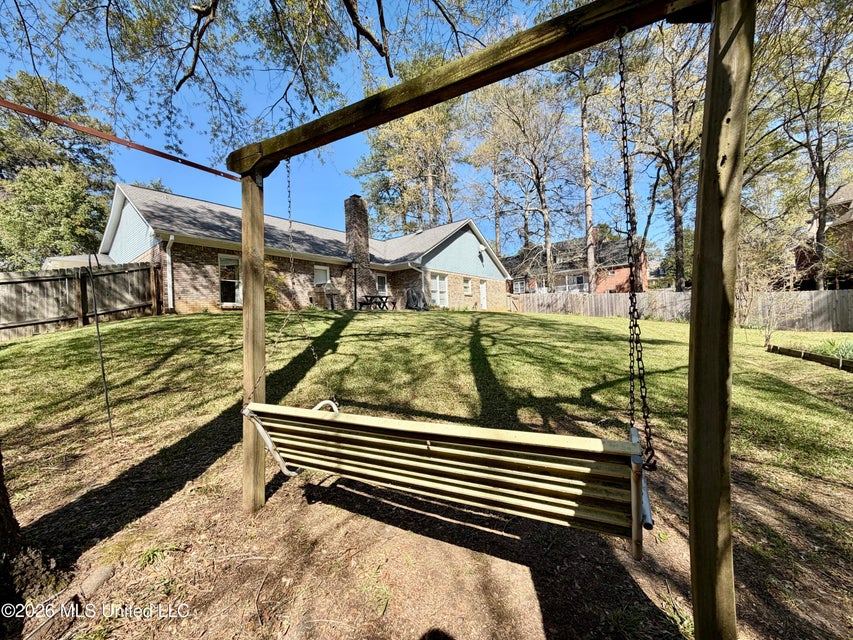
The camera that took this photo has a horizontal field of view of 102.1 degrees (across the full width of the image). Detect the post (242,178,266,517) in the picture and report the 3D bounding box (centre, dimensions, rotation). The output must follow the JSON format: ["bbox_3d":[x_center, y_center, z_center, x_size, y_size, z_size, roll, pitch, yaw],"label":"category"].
[{"bbox_3d":[-1.062,0.127,2.130,0.092,2.080,0.092,0,0,27],"label":"post"}]

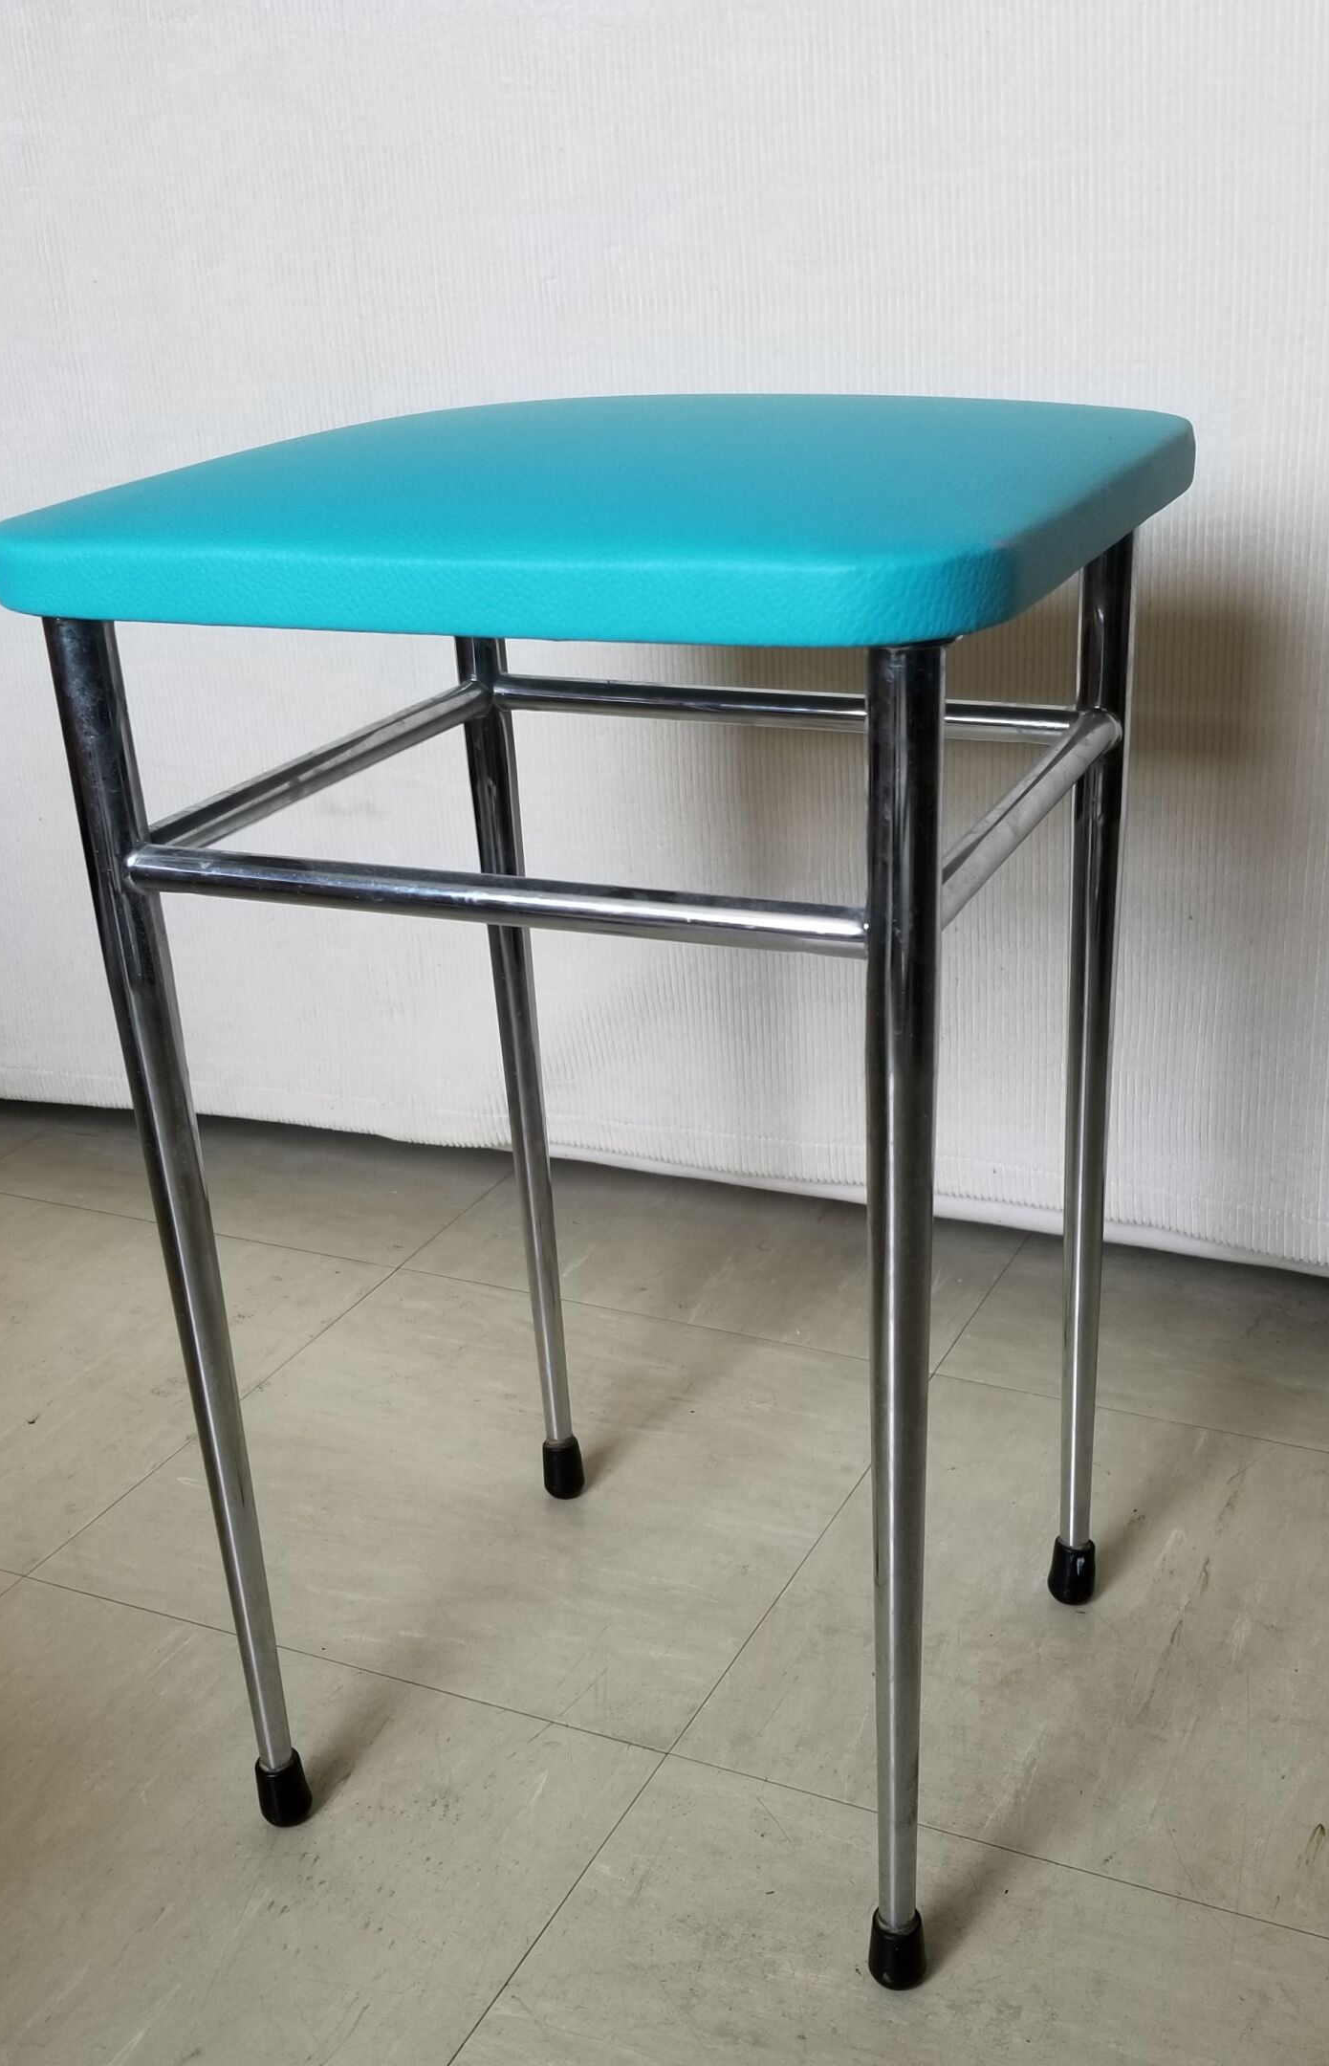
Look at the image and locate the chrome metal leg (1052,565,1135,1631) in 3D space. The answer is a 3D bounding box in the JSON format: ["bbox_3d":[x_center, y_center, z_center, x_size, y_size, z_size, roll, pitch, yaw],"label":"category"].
[{"bbox_3d":[0.155,0.024,0.751,0.021,0.429,0.021,7,23,23],"label":"chrome metal leg"}]

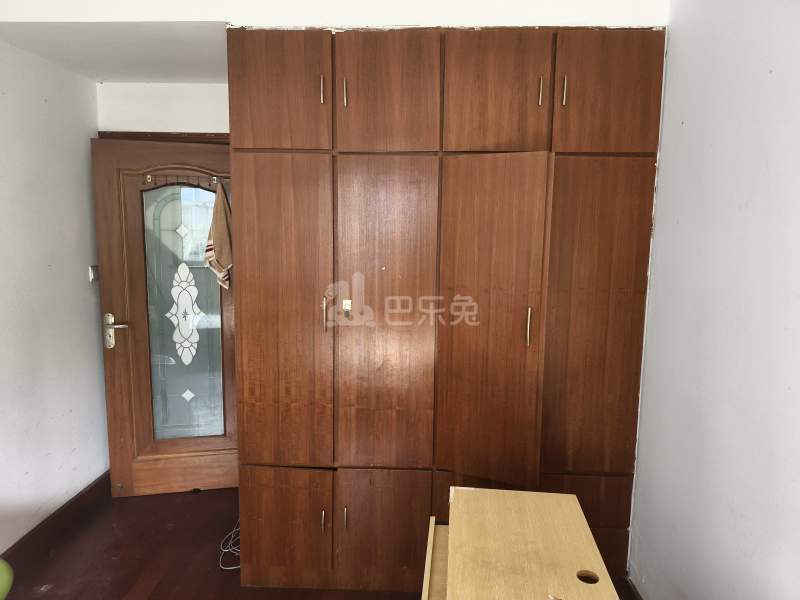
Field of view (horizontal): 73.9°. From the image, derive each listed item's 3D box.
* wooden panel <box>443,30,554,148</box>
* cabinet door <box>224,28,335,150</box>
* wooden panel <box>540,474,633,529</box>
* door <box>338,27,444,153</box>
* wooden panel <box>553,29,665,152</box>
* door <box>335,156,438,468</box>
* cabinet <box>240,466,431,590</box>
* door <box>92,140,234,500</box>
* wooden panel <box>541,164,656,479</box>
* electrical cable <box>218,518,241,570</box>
[{"bbox_3d":[0.371,-0.805,2.051,0.412,0.449,0.040,1,7,2],"label":"wooden panel"},{"bbox_3d":[-0.464,-0.819,2.079,0.407,0.453,0.040,1,7,2],"label":"cabinet door"},{"bbox_3d":[0.769,0.846,2.245,0.392,0.234,0.030,1,7,2],"label":"wooden panel"},{"bbox_3d":[-0.050,-0.811,2.065,0.409,0.451,0.040,1,7,2],"label":"door"},{"bbox_3d":[0.794,-0.798,2.037,0.411,0.453,0.040,1,7,2],"label":"wooden panel"},{"bbox_3d":[-0.058,0.070,2.154,0.408,1.271,0.025,1,7,2],"label":"door"},{"bbox_3d":[-0.269,0.956,2.556,0.830,0.551,0.550,1,7,2],"label":"cabinet"},{"bbox_3d":[-1.248,0.134,3.088,0.872,2.026,0.045,-1,7,-12],"label":"door"},{"bbox_3d":[0.786,0.080,2.155,0.406,1.293,0.030,1,7,2],"label":"wooden panel"},{"bbox_3d":[-0.787,1.206,2.607,0.200,0.035,0.334,1,7,2],"label":"electrical cable"}]

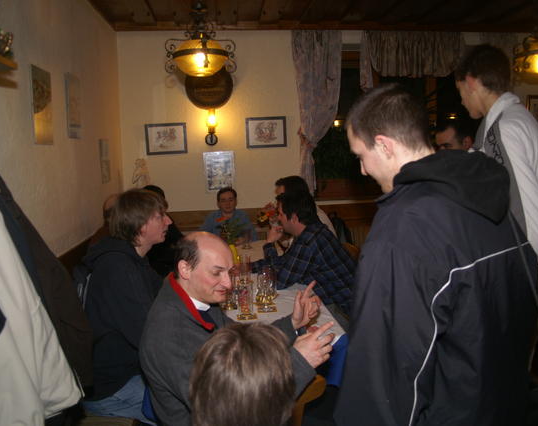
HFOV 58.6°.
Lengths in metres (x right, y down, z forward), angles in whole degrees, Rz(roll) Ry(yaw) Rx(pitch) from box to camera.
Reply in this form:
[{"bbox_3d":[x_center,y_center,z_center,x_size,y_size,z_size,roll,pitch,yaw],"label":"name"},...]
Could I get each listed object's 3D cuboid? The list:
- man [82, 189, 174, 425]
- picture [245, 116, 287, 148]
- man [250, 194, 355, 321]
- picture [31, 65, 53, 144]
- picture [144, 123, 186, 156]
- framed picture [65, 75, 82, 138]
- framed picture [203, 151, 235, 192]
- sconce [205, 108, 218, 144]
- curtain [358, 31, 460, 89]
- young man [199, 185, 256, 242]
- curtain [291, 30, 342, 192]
[{"bbox_3d":[-0.423,0.579,2.092,0.770,1.360,0.520,-5,9,-21],"label":"man"},{"bbox_3d":[-0.017,-0.741,4.450,0.376,0.281,0.025,-2,8,-5],"label":"picture"},{"bbox_3d":[0.225,0.519,2.700,0.680,1.290,0.490,-1,8,8],"label":"man"},{"bbox_3d":[-1.131,-0.537,2.426,0.020,0.385,0.255,-2,8,-5],"label":"picture"},{"bbox_3d":[-0.931,-0.671,4.369,0.365,0.275,0.025,-2,8,-5],"label":"picture"},{"bbox_3d":[-1.187,-0.645,2.930,0.020,0.383,0.286,-3,8,-6],"label":"framed picture"},{"bbox_3d":[-0.467,-0.400,4.573,0.280,0.374,0.020,-3,8,-6],"label":"framed picture"},{"bbox_3d":[-0.515,-0.777,4.334,0.118,0.335,0.140,-2,8,-5],"label":"sconce"},{"bbox_3d":[1.346,-1.462,4.573,0.998,0.541,0.120,-3,8,-6],"label":"curtain"},{"bbox_3d":[-0.361,0.365,4.128,0.520,1.200,0.720,-2,8,-5],"label":"young man"},{"bbox_3d":[0.464,-0.922,4.546,0.471,1.552,0.120,-3,8,-6],"label":"curtain"}]

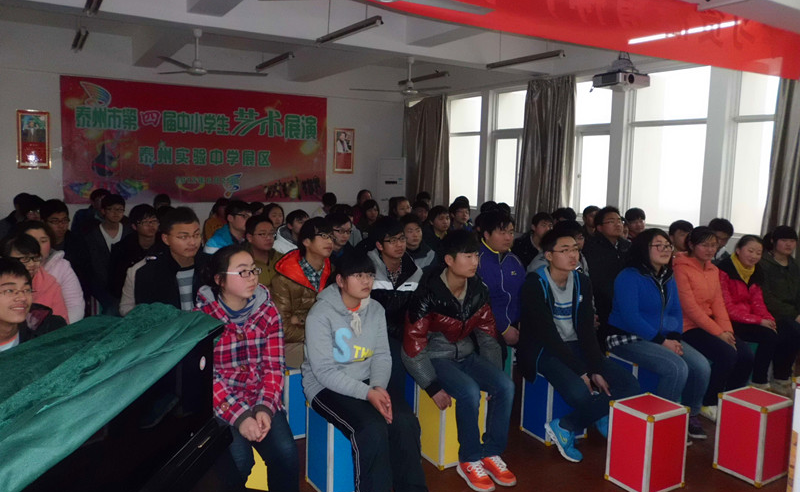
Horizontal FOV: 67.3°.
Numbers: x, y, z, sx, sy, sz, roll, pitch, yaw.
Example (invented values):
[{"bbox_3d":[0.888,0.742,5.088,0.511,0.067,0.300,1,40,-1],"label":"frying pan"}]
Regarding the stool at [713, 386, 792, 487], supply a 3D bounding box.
[{"bbox_3d":[1.869,0.991,3.167,0.294,0.398,0.238,-2,7,-30],"label":"stool"}]

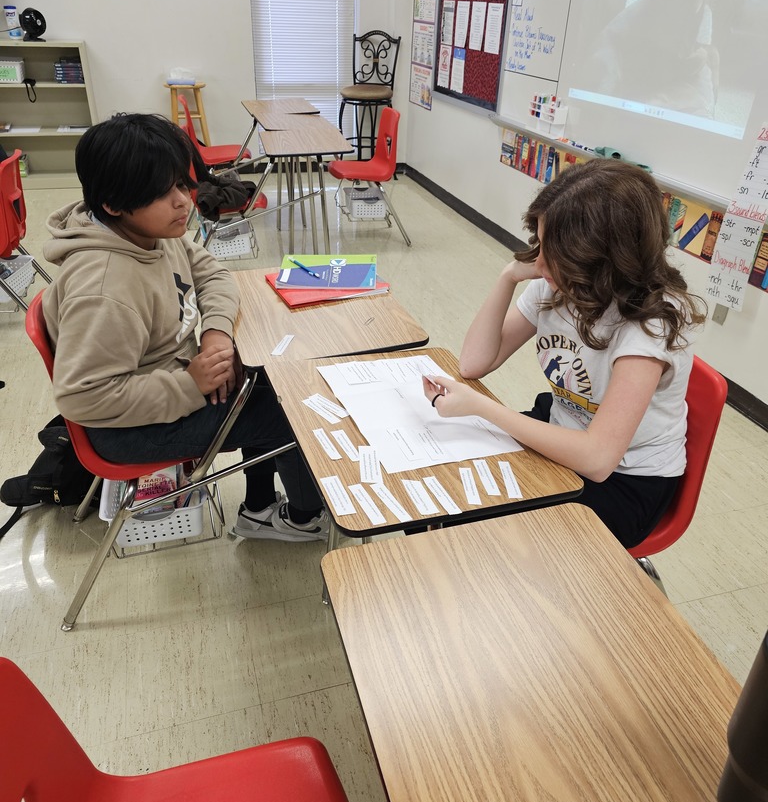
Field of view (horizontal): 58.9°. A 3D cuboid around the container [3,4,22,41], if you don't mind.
[{"bbox_3d":[-2.750,-2.807,5.049,0.088,0.210,0.088,-12,34,-23],"label":"container"}]

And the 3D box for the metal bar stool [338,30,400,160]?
[{"bbox_3d":[-0.119,-2.518,5.887,0.460,1.210,0.500,8,32,9],"label":"metal bar stool"}]

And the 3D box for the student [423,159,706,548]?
[{"bbox_3d":[0.377,0.126,1.497,0.562,1.240,0.481,-19,37,-31],"label":"student"}]

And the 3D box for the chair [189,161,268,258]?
[{"bbox_3d":[-0.930,-1.100,3.843,0.540,0.830,0.480,-8,32,-16],"label":"chair"}]

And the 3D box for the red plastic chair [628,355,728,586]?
[{"bbox_3d":[0.487,0.253,1.691,0.540,0.830,0.480,-8,32,-16],"label":"red plastic chair"}]

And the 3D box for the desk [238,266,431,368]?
[{"bbox_3d":[-0.215,0.057,2.079,0.465,0.755,0.610,-9,33,-18],"label":"desk"}]

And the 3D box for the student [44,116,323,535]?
[{"bbox_3d":[-0.481,-0.068,1.752,0.701,1.250,0.473,-3,31,-9],"label":"student"}]

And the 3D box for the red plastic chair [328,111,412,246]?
[{"bbox_3d":[-0.125,-1.500,4.559,0.540,0.830,0.480,-8,32,-16],"label":"red plastic chair"}]

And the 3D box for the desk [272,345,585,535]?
[{"bbox_3d":[0.030,0.356,1.612,0.460,0.745,0.610,-9,33,-18],"label":"desk"}]

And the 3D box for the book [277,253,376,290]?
[{"bbox_3d":[-0.165,-0.383,2.025,0.279,0.016,0.216,2,35,0],"label":"book"}]

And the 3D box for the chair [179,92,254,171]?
[{"bbox_3d":[-1.234,-1.801,5.015,0.530,0.820,0.480,-8,33,-16],"label":"chair"}]

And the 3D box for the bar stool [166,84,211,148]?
[{"bbox_3d":[-1.636,-2.256,5.764,0.390,0.780,0.390,-8,32,-16],"label":"bar stool"}]

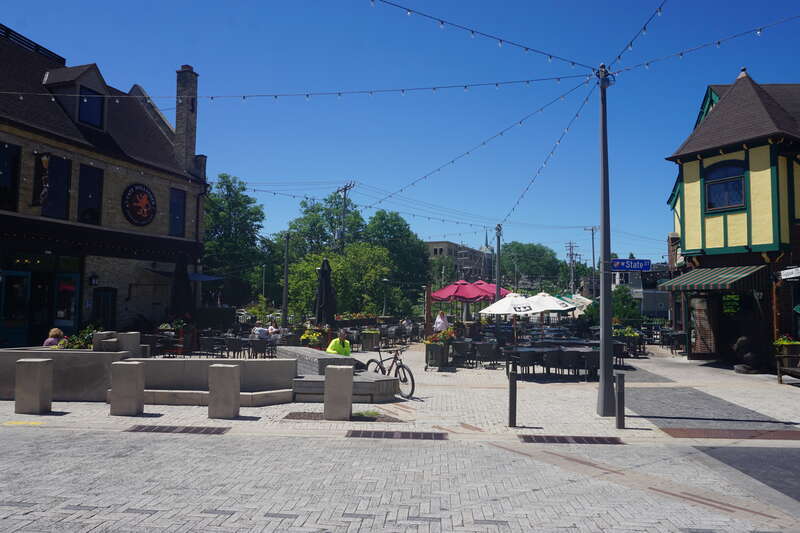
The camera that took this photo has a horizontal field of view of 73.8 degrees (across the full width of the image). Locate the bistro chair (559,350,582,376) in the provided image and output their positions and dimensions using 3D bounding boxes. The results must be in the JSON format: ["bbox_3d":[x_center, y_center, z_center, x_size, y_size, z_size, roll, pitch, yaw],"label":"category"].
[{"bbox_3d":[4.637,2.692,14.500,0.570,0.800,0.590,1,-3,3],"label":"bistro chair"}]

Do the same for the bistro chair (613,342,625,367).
[{"bbox_3d":[7.366,2.958,18.100,0.540,0.810,0.560,1,-4,0],"label":"bistro chair"}]

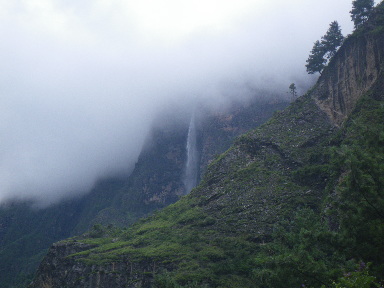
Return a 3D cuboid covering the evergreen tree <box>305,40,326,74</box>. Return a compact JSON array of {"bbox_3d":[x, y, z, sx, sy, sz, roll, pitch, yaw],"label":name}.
[{"bbox_3d":[22.900,-16.040,288.000,4.080,6.310,3.960,0,-10,0],"label":"evergreen tree"}]

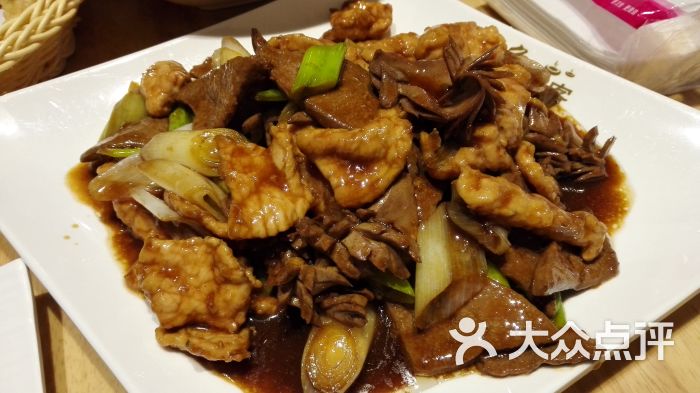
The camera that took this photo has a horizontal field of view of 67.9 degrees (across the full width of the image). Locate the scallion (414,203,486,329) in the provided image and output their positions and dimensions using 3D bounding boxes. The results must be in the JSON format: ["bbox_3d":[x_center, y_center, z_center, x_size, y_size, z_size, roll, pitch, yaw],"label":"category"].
[{"bbox_3d":[0.042,0.029,0.219,0.026,0.014,0.048,13,72,4],"label":"scallion"}]

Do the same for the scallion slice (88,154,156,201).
[{"bbox_3d":[-0.116,-0.010,0.265,0.035,0.011,0.017,-29,62,-18],"label":"scallion slice"}]

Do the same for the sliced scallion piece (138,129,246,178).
[{"bbox_3d":[-0.082,-0.023,0.270,0.049,0.016,0.019,7,57,4],"label":"sliced scallion piece"}]

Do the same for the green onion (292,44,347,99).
[{"bbox_3d":[-0.018,-0.072,0.297,0.021,0.009,0.032,25,74,8],"label":"green onion"}]

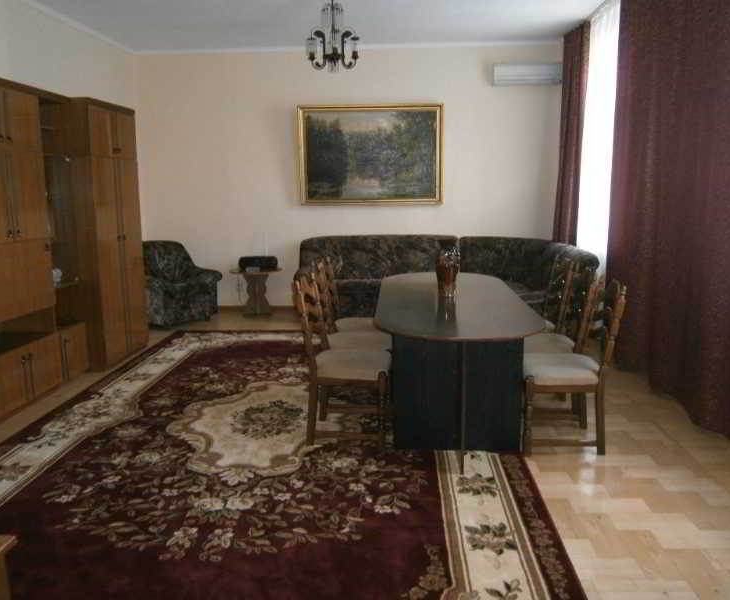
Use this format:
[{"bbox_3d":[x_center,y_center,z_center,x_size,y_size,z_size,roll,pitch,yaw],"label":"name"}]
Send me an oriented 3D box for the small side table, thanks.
[{"bbox_3d":[-1.279,-0.074,7.153,0.576,0.556,0.434,0,10,4],"label":"small side table"}]

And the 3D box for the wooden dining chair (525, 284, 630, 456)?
[{"bbox_3d":[1.146,0.347,3.474,0.525,0.970,0.475,0,10,4],"label":"wooden dining chair"}]

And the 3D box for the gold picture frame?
[{"bbox_3d":[0.074,-1.694,7.062,1.693,1.138,0.061,0,10,4],"label":"gold picture frame"}]

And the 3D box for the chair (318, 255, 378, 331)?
[{"bbox_3d":[-0.046,0.160,4.570,0.525,0.980,0.475,0,10,4],"label":"chair"}]

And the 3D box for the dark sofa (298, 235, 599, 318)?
[{"bbox_3d":[0.676,-0.149,6.410,3.011,0.919,1.758,0,10,4],"label":"dark sofa"}]

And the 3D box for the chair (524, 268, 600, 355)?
[{"bbox_3d":[1.179,0.260,3.955,0.525,0.970,0.475,0,10,4],"label":"chair"}]

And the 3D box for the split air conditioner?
[{"bbox_3d":[1.832,-2.511,6.729,0.798,0.240,0.202,0,10,4],"label":"split air conditioner"}]

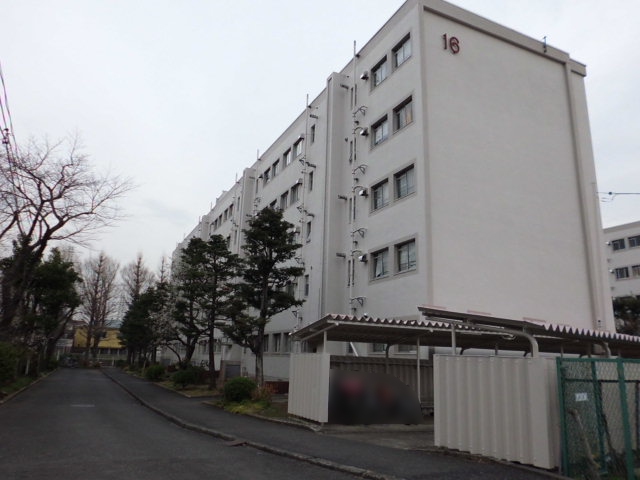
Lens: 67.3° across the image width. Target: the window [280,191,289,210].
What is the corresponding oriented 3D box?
[{"bbox_3d":[-1.919,-2.123,27.038,0.160,1.027,1.127,8,-16,-25],"label":"window"}]

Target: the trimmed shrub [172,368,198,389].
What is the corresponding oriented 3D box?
[{"bbox_3d":[-6.196,6.374,22.315,1.213,0.835,1.213,8,-15,-24],"label":"trimmed shrub"}]

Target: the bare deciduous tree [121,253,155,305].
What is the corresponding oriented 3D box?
[{"bbox_3d":[-23.147,8.562,59.229,4.600,14.399,4.600,7,-15,-20],"label":"bare deciduous tree"}]

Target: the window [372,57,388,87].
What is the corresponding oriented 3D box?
[{"bbox_3d":[2.437,-6.654,19.321,0.160,1.027,1.166,8,-16,-25],"label":"window"}]

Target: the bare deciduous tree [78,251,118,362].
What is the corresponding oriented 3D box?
[{"bbox_3d":[-26.217,8.116,56.950,4.333,13.583,4.333,8,-15,-24],"label":"bare deciduous tree"}]

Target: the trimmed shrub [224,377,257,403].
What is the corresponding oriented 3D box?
[{"bbox_3d":[-2.677,5.003,16.167,1.054,0.762,1.054,8,-15,-24],"label":"trimmed shrub"}]

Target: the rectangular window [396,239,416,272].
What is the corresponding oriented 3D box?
[{"bbox_3d":[2.964,0.608,16.428,0.140,1.050,1.220,8,-15,-24],"label":"rectangular window"}]

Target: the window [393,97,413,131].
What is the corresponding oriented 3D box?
[{"bbox_3d":[3.055,-4.455,17.351,0.160,1.027,1.187,8,-16,-25],"label":"window"}]

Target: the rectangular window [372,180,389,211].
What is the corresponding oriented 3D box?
[{"bbox_3d":[2.350,-1.661,18.438,0.140,1.050,1.220,8,-15,-24],"label":"rectangular window"}]

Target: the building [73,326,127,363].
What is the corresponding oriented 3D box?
[{"bbox_3d":[-30.538,14.947,67.448,7.625,5.159,7.000,8,-15,-24],"label":"building"}]

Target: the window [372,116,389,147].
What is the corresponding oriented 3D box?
[{"bbox_3d":[2.372,-4.135,18.682,0.160,1.027,1.166,8,-16,-25],"label":"window"}]

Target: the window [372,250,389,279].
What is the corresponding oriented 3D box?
[{"bbox_3d":[2.278,0.925,17.839,0.140,1.050,1.220,8,-15,-24],"label":"window"}]

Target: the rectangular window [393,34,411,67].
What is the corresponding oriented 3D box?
[{"bbox_3d":[3.120,-6.974,17.991,0.160,1.027,1.187,8,-16,-25],"label":"rectangular window"}]

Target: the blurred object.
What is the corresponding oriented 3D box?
[{"bbox_3d":[1.446,4.423,13.500,2.500,1.200,1.400,8,-16,-25],"label":"blurred object"}]

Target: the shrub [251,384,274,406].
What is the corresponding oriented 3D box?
[{"bbox_3d":[-2.034,5.448,17.193,0.850,0.780,0.800,3,-14,-6],"label":"shrub"}]

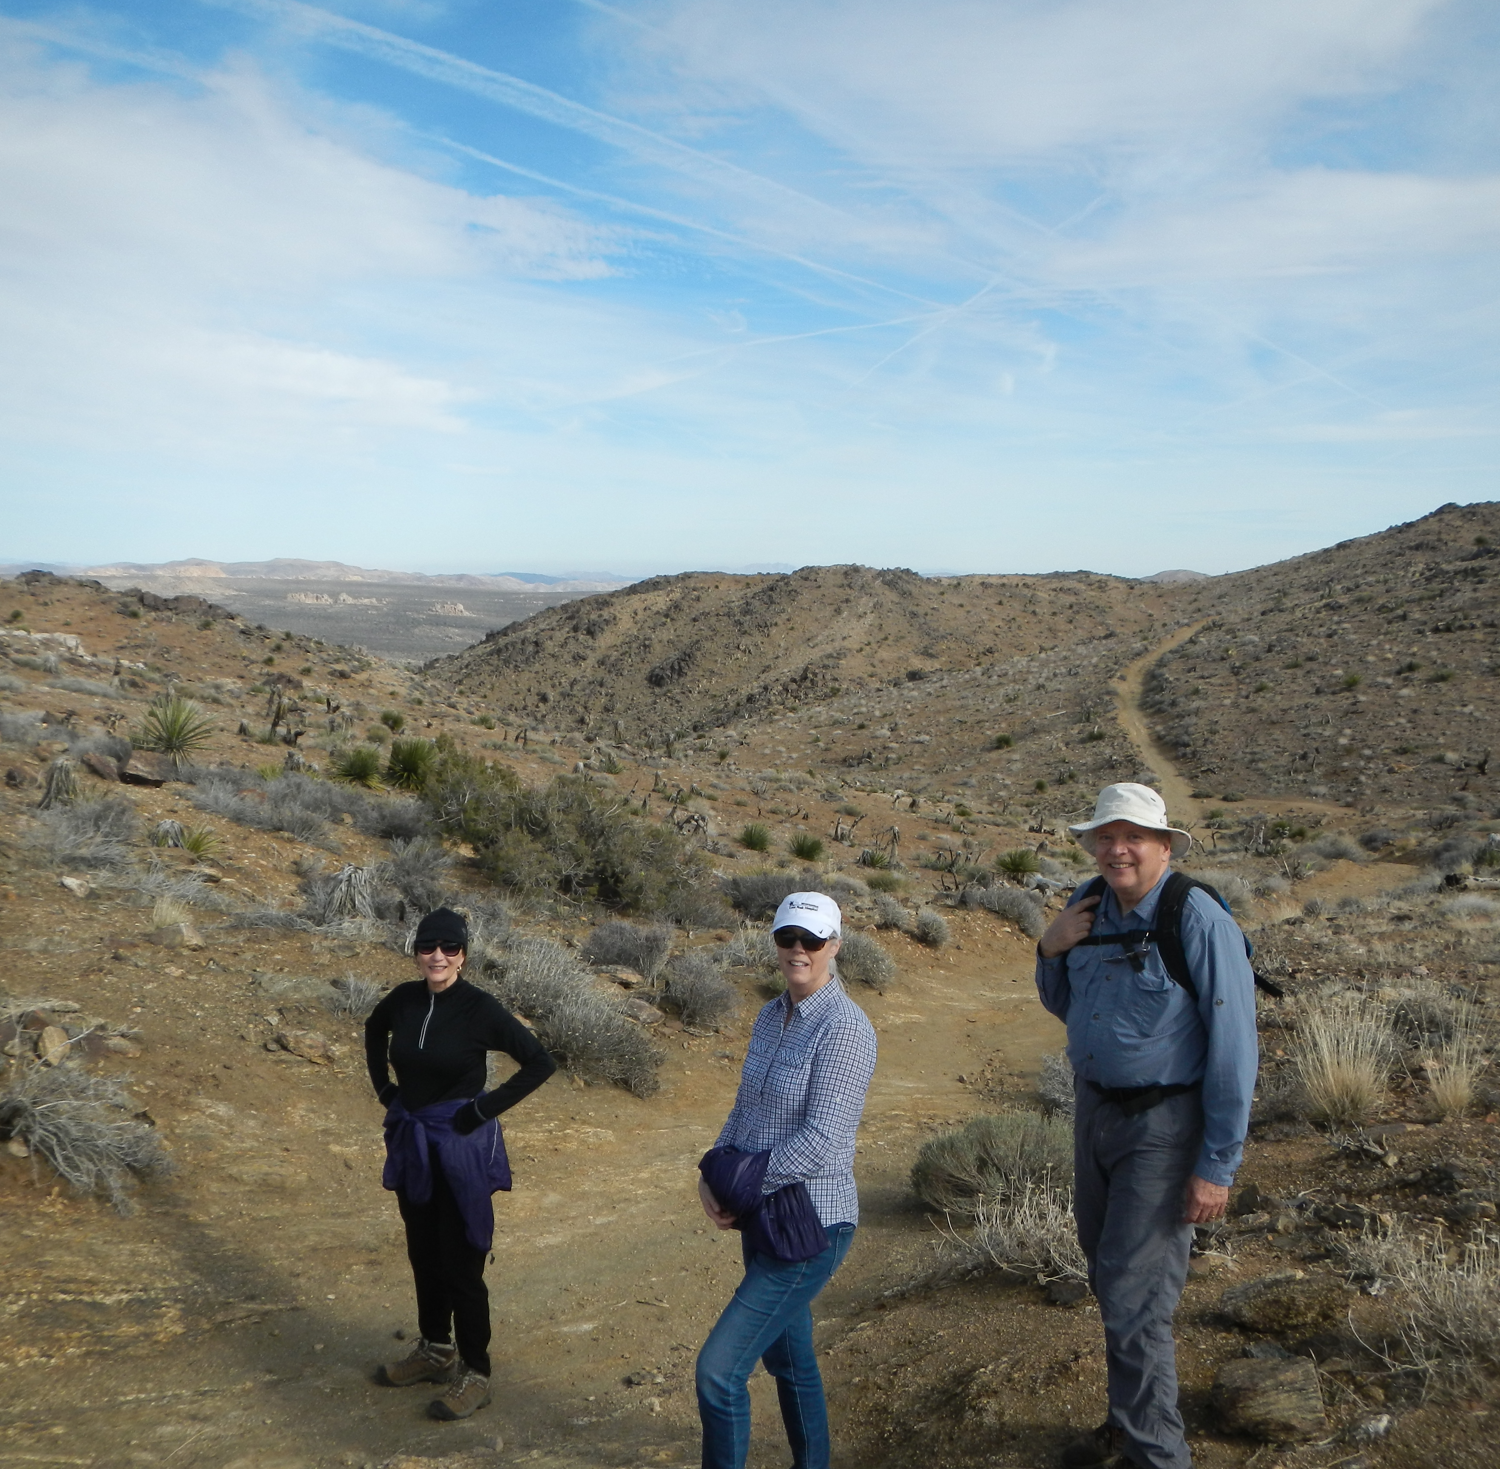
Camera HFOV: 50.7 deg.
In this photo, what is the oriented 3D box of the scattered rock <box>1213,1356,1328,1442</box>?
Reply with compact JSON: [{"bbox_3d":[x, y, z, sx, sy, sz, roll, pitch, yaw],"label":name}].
[{"bbox_3d":[1.410,1.798,4.300,0.310,0.160,0.250,2,6,18],"label":"scattered rock"}]

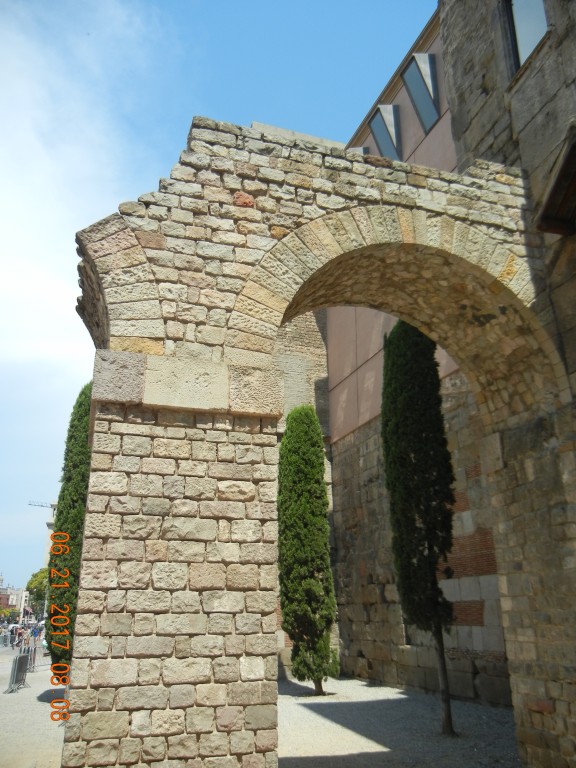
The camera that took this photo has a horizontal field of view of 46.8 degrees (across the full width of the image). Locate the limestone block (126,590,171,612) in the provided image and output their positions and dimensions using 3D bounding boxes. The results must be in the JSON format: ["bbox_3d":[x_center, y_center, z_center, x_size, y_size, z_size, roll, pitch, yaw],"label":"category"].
[{"bbox_3d":[-1.018,1.580,4.822,0.313,0.146,0.200,6,-21,-17],"label":"limestone block"}]

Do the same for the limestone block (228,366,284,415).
[{"bbox_3d":[-0.321,0.119,5.638,0.456,0.381,0.420,6,-21,-17],"label":"limestone block"}]

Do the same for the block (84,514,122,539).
[{"bbox_3d":[-1.430,1.111,5.140,0.264,0.177,0.200,6,-21,-17],"label":"block"}]

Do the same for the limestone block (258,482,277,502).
[{"bbox_3d":[-0.184,0.887,5.359,0.157,0.159,0.200,6,-21,-17],"label":"limestone block"}]

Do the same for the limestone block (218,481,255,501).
[{"bbox_3d":[-0.464,0.939,5.742,0.329,0.173,0.180,6,-21,-17],"label":"limestone block"}]

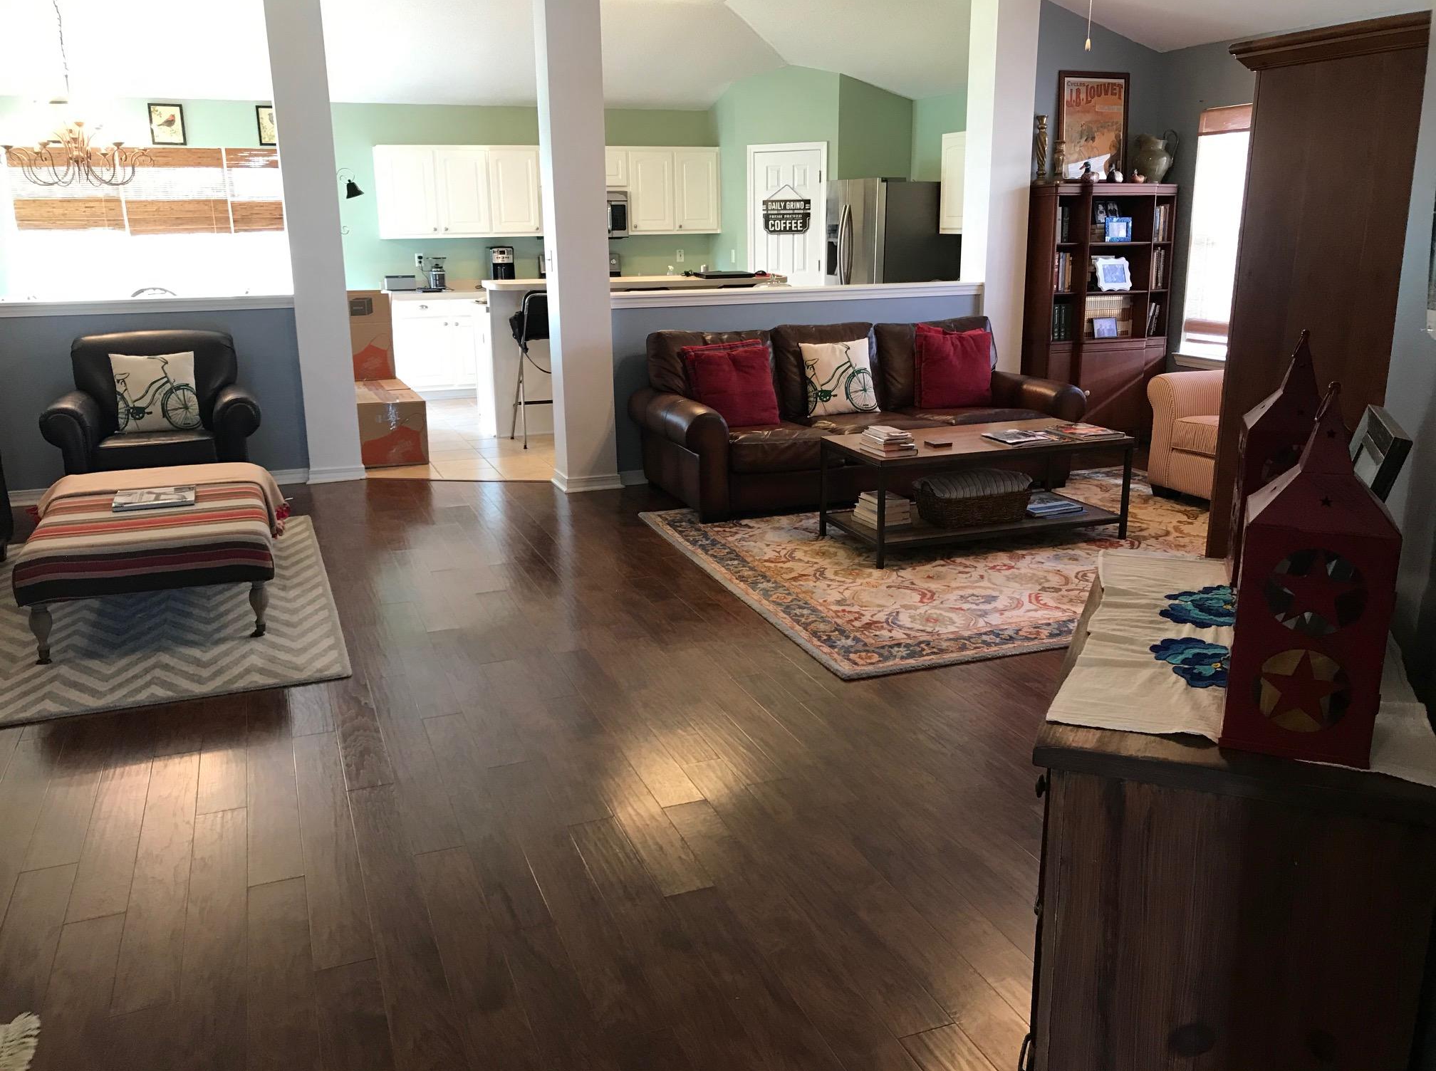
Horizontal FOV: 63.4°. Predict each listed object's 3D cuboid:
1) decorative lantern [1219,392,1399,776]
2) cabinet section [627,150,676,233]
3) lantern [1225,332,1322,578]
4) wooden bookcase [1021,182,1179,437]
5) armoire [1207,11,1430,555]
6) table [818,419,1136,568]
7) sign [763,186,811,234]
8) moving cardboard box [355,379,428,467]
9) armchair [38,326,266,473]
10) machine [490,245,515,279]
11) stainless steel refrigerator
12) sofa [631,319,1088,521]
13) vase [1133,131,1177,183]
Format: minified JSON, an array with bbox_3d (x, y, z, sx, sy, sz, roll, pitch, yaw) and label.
[{"bbox_3d":[0.796,0.040,1.554,0.178,0.482,0.178,6,16,23],"label":"decorative lantern"},{"bbox_3d":[-0.667,-3.161,10.677,0.449,0.752,0.320,-6,16,-20],"label":"cabinet section"},{"bbox_3d":[1.133,-0.159,2.290,0.182,0.497,0.182,5,16,19],"label":"lantern"},{"bbox_3d":[2.501,-1.485,7.794,0.970,1.660,0.390,-7,16,-20],"label":"wooden bookcase"},{"bbox_3d":[1.986,-0.347,3.184,1.140,1.890,0.630,-7,16,-20],"label":"armoire"},{"bbox_3d":[1.198,-0.218,5.405,1.290,0.478,0.575,-6,16,-19],"label":"table"},{"bbox_3d":[0.604,-2.840,10.142,0.450,0.415,0.020,6,16,23],"label":"sign"},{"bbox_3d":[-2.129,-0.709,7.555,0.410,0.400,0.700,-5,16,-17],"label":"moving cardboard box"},{"bbox_3d":[-2.919,-0.566,6.099,0.985,0.950,0.890,-6,16,-20],"label":"armchair"},{"bbox_3d":[-1.968,-2.429,10.532,0.207,0.361,0.260,-6,16,-20],"label":"machine"},{"bbox_3d":[1.472,-2.085,9.916,0.850,1.780,0.910,-6,16,-20],"label":"stainless steel refrigerator"},{"bbox_3d":[0.781,-0.733,6.623,2.390,0.920,1.010,-6,16,-20],"label":"sofa"},{"bbox_3d":[2.898,-2.491,7.665,0.290,0.340,0.235,-1,15,0],"label":"vase"}]

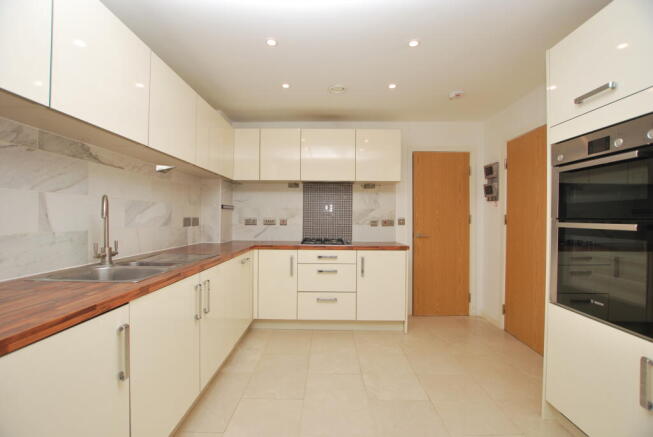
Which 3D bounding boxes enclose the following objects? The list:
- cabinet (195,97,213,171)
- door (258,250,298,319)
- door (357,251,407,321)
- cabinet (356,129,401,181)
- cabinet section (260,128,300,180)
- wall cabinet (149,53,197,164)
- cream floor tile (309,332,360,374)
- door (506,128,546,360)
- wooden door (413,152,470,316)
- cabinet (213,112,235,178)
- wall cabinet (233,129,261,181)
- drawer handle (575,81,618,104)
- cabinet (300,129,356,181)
[{"bbox_3d":[-1.195,-0.714,2.349,0.303,0.574,0.320,0,0,0],"label":"cabinet"},{"bbox_3d":[-0.493,0.675,2.785,0.394,0.703,0.022,1,0,0],"label":"door"},{"bbox_3d":[0.561,0.684,2.782,0.492,0.710,0.022,1,0,0],"label":"door"},{"bbox_3d":[0.575,-0.706,3.191,0.501,0.574,0.310,0,0,0],"label":"cabinet"},{"bbox_3d":[-0.501,-0.697,3.133,0.446,0.572,0.326,0,0,0],"label":"cabinet section"},{"bbox_3d":[-1.198,-0.712,1.908,0.303,0.574,0.587,0,0,0],"label":"wall cabinet"},{"bbox_3d":[0.063,1.195,2.383,0.414,0.010,0.610,0,0,0],"label":"cream floor tile"},{"bbox_3d":[1.901,0.190,2.502,0.045,1.980,0.730,0,0,0],"label":"door"},{"bbox_3d":[1.406,0.189,3.356,0.692,2.001,0.045,0,0,0],"label":"wooden door"},{"bbox_3d":[-1.181,-0.702,2.733,0.326,0.572,0.500,0,0,0],"label":"cabinet"},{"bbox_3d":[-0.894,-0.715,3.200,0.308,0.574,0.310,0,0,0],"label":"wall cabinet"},{"bbox_3d":[1.270,-0.589,1.288,0.037,0.021,0.186,0,0,0],"label":"drawer handle"},{"bbox_3d":[0.022,-0.693,3.130,0.600,0.572,0.326,0,0,0],"label":"cabinet"}]

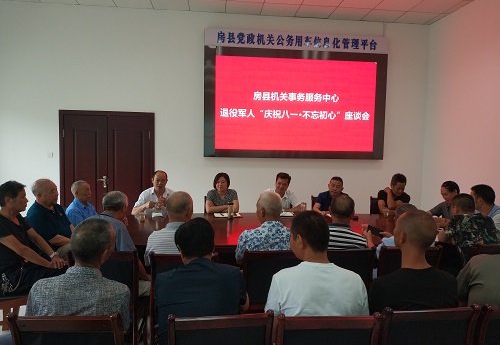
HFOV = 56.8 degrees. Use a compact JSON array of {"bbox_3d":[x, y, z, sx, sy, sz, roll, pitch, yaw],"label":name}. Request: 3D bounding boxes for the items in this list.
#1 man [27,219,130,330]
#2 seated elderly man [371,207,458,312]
[{"bbox_3d":[-0.755,0.846,2.270,0.520,1.290,0.780,2,3,3],"label":"man"},{"bbox_3d":[0.735,0.863,2.470,0.500,1.310,0.780,1,3,-8],"label":"seated elderly man"}]

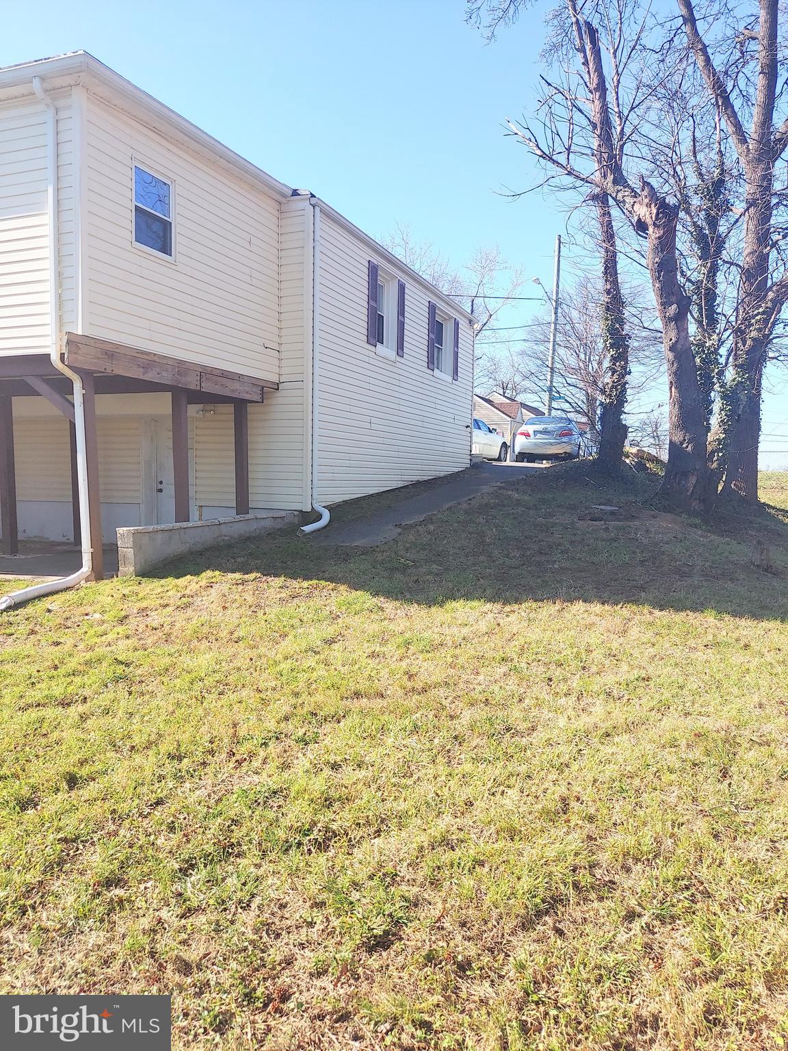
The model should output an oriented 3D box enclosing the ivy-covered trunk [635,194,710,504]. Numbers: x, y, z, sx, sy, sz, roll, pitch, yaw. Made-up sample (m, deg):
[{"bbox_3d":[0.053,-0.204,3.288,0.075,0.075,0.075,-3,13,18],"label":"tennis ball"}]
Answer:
[{"bbox_3d":[3.589,-2.232,9.800,0.940,4.100,0.800,2,3,20],"label":"ivy-covered trunk"}]

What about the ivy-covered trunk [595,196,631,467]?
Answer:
[{"bbox_3d":[3.942,-3.505,13.700,0.600,4.850,0.580,2,3,16],"label":"ivy-covered trunk"}]

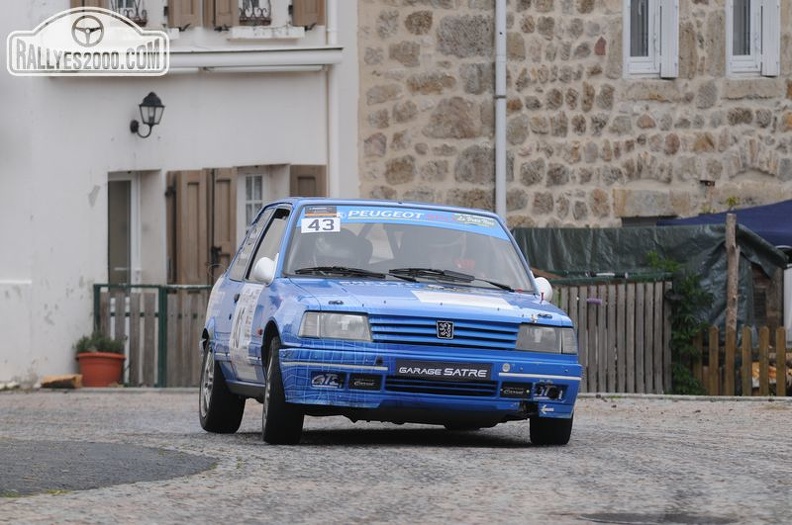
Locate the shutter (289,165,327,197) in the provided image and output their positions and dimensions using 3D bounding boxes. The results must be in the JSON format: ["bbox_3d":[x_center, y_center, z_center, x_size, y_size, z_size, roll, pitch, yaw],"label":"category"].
[{"bbox_3d":[-0.867,-0.260,62.800,0.050,1.400,0.520,2,4,42],"label":"shutter"}]

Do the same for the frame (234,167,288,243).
[{"bbox_3d":[-1.324,-0.281,62.200,0.120,1.300,0.850,2,4,40],"label":"frame"}]

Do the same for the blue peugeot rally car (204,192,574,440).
[{"bbox_3d":[-0.070,0.300,35.400,1.660,1.340,4.050,2,0,-10],"label":"blue peugeot rally car"}]

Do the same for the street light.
[{"bbox_3d":[-2.341,-1.385,60.400,0.310,0.430,0.210,2,4,40],"label":"street light"}]

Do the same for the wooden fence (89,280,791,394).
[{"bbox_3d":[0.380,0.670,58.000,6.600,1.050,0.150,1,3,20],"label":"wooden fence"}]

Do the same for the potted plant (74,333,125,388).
[{"bbox_3d":[-2.737,0.899,59.400,0.470,0.500,0.470,0,3,0],"label":"potted plant"}]

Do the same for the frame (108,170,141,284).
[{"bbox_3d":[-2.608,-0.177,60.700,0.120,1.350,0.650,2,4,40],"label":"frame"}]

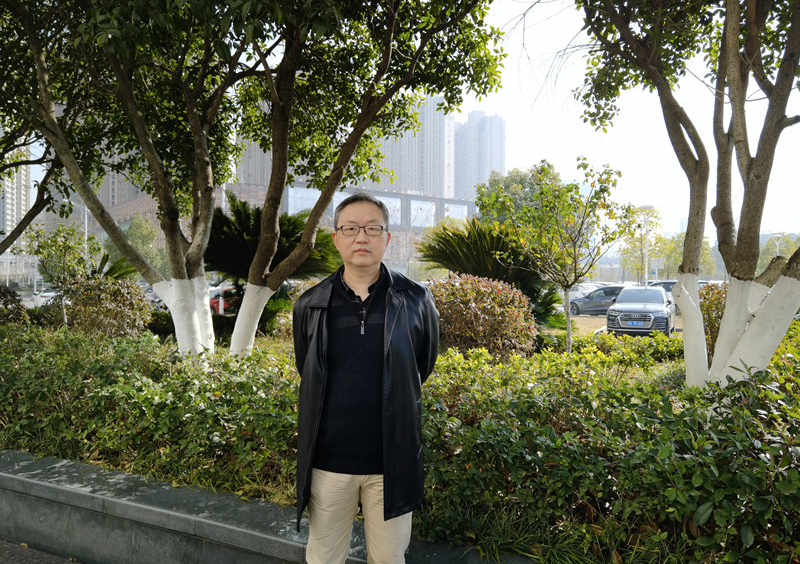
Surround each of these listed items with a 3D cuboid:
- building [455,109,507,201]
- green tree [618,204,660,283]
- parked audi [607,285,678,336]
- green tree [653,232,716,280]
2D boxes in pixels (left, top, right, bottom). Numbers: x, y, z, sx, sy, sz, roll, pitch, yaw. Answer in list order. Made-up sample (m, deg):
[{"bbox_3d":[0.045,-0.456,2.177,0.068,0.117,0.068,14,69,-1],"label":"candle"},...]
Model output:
[{"bbox_3d":[49.000,-52.400,380.000,26.000,104.000,20.000,0,0,-36],"label":"building"},{"bbox_3d":[14.500,-1.430,38.000,2.700,6.300,2.700,0,0,20],"label":"green tree"},{"bbox_3d":[8.720,1.010,22.340,1.920,1.660,4.750,0,0,27],"label":"parked audi"},{"bbox_3d":[21.900,-1.040,48.000,4.600,5.500,4.400,0,0,23],"label":"green tree"}]

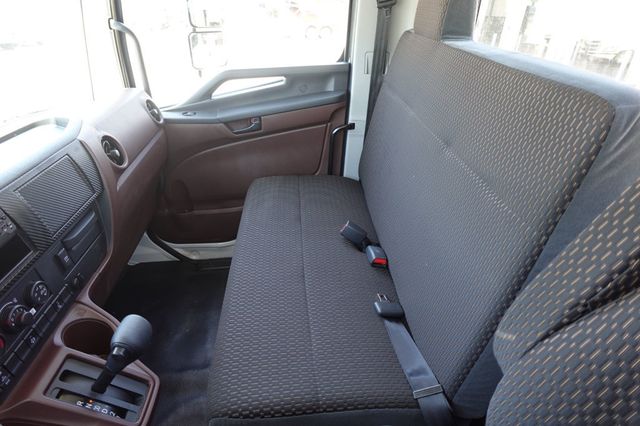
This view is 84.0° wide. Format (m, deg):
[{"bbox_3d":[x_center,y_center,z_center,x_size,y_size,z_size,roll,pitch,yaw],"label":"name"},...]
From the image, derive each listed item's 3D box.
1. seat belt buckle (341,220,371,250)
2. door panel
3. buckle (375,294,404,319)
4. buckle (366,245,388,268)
[{"bbox_3d":[0.113,0.071,1.156,0.080,0.047,0.030,40,31,29],"label":"seat belt buckle"},{"bbox_3d":[-0.352,-0.222,1.591,0.930,0.840,0.110,-2,32,-4],"label":"door panel"},{"bbox_3d":[0.174,0.240,0.921,0.058,0.020,0.066,-2,32,-4],"label":"buckle"},{"bbox_3d":[0.175,0.131,1.088,0.046,0.027,0.072,-2,32,-4],"label":"buckle"}]

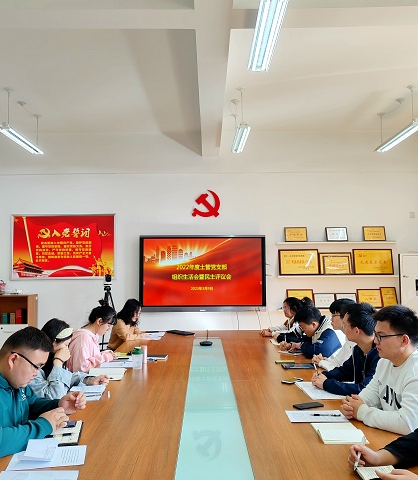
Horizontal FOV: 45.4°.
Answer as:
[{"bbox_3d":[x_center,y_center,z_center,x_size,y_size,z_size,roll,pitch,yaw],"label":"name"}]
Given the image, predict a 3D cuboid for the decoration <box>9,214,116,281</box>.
[{"bbox_3d":[-2.090,0.101,7.165,1.510,0.942,0.030,0,-3,-1],"label":"decoration"}]

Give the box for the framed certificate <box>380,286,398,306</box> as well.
[{"bbox_3d":[2.554,0.821,7.072,0.219,0.295,0.025,0,-19,-1],"label":"framed certificate"}]

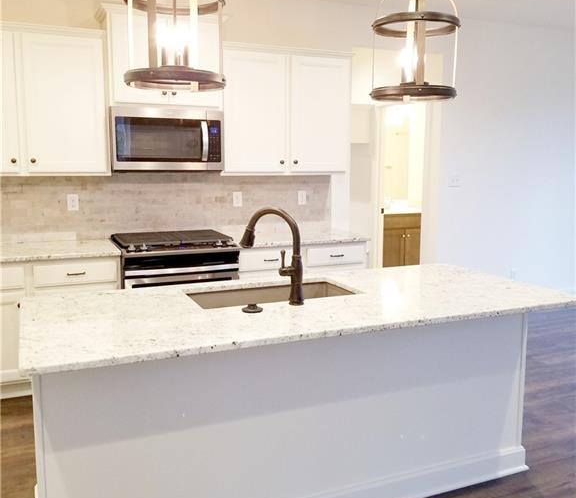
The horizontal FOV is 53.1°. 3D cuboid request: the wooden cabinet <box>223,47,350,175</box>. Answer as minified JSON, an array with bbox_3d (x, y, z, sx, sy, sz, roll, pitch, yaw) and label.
[{"bbox_3d":[-0.054,-1.030,4.401,1.030,0.905,0.350,-3,9,-23],"label":"wooden cabinet"}]

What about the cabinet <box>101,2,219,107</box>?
[{"bbox_3d":[-0.862,-1.268,3.972,0.825,0.622,0.420,-3,9,-23],"label":"cabinet"}]

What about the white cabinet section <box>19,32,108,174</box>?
[{"bbox_3d":[-1.475,-0.933,3.819,0.530,0.875,0.330,-3,9,-23],"label":"white cabinet section"}]

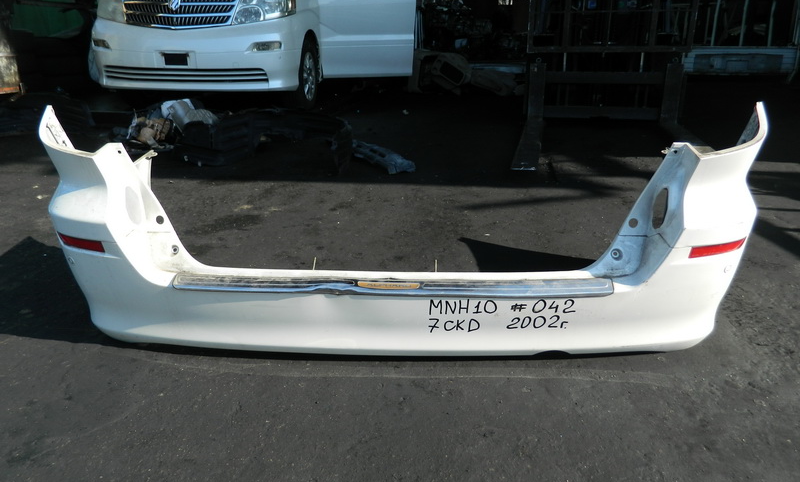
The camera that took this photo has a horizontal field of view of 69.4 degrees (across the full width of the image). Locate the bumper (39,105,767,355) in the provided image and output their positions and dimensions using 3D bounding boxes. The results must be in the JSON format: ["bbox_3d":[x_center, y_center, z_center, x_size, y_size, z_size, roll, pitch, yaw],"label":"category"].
[{"bbox_3d":[0.020,-0.115,1.735,1.790,0.630,0.720,1,20,1],"label":"bumper"}]

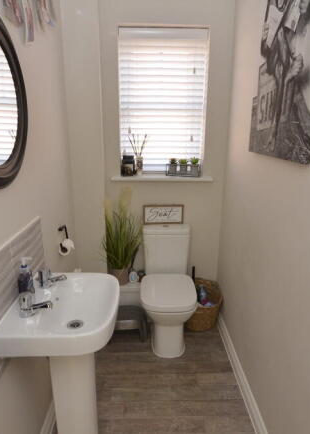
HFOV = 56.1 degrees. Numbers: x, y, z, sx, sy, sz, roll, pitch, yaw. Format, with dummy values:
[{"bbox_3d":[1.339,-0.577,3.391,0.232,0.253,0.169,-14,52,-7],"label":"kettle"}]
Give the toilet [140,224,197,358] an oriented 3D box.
[{"bbox_3d":[0.094,0.513,2.074,0.370,0.780,0.610,0,17,-1],"label":"toilet"}]

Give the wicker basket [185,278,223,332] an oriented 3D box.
[{"bbox_3d":[0.370,0.711,2.273,0.290,0.290,0.310,0,17,-1],"label":"wicker basket"}]

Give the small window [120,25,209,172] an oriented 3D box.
[{"bbox_3d":[0.060,-0.780,2.043,0.595,0.960,0.100,0,17,-1],"label":"small window"}]

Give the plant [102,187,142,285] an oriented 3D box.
[{"bbox_3d":[-0.239,0.141,2.128,0.285,0.725,0.255,0,17,-1],"label":"plant"}]

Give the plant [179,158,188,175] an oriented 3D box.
[{"bbox_3d":[0.214,-0.371,2.148,0.065,0.120,0.065,0,17,-1],"label":"plant"}]

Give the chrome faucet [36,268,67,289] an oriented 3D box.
[{"bbox_3d":[-0.433,0.254,1.230,0.115,0.080,0.050,0,17,-1],"label":"chrome faucet"}]

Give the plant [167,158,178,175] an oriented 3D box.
[{"bbox_3d":[0.134,-0.371,2.147,0.066,0.120,0.066,0,17,-1],"label":"plant"}]

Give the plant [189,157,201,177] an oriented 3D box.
[{"bbox_3d":[0.300,-0.376,2.148,0.082,0.135,0.080,0,17,-1],"label":"plant"}]

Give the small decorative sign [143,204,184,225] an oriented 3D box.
[{"bbox_3d":[0.064,-0.017,2.195,0.305,0.155,0.022,0,17,-1],"label":"small decorative sign"}]

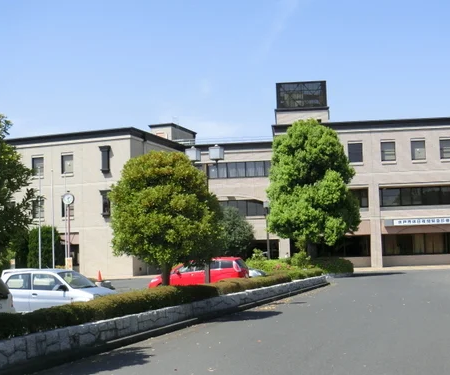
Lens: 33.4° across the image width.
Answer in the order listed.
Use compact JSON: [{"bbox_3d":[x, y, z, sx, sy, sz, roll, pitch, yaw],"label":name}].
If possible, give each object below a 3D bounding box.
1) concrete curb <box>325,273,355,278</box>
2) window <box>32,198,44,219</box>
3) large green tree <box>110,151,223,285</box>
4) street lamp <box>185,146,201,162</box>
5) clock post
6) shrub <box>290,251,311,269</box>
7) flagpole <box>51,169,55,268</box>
[{"bbox_3d":[6.860,5.290,45.000,1.900,0.260,0.350,-1,-5,-6],"label":"concrete curb"},{"bbox_3d":[-15.922,1.805,63.951,1.200,1.720,0.200,-4,-6,19],"label":"window"},{"bbox_3d":[-1.463,1.020,19.015,2.950,3.950,2.900,-2,-5,0],"label":"large green tree"},{"bbox_3d":[-0.986,-1.032,23.500,0.370,0.470,0.370,-4,-6,19],"label":"street lamp"},{"bbox_3d":[-9.237,2.945,44.748,0.720,5.400,0.320,-4,-6,19],"label":"clock post"},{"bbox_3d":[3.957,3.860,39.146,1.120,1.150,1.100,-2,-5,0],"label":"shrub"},{"bbox_3d":[-10.513,2.375,46.168,0.110,7.100,0.110,-2,-5,0],"label":"flagpole"}]

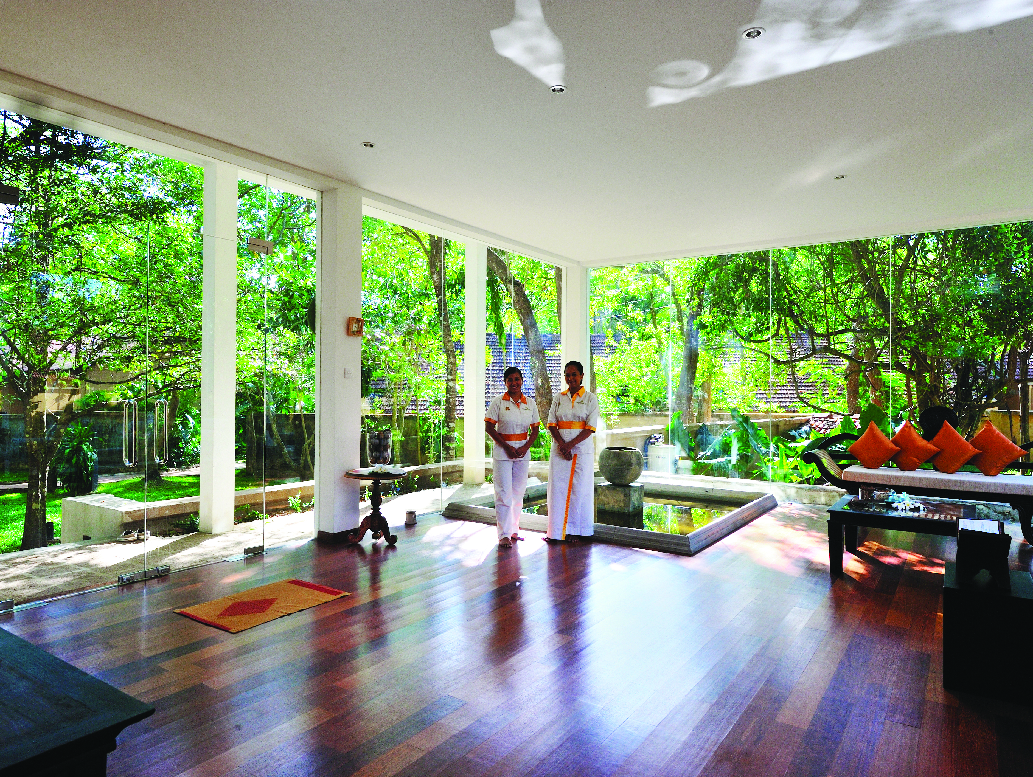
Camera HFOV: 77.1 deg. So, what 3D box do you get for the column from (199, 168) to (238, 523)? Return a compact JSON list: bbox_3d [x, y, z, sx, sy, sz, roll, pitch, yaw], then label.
[{"bbox_3d":[-2.882,-0.373,6.279,0.233,3.502,0.222,0,0,35],"label":"column"}]

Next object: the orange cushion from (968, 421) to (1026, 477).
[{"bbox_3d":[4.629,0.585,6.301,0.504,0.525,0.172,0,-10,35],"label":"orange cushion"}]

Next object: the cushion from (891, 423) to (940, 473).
[{"bbox_3d":[4.074,0.590,6.676,0.501,0.496,0.160,0,-12,42],"label":"cushion"}]

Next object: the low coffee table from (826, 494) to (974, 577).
[{"bbox_3d":[2.945,1.154,4.933,0.908,0.464,0.938,0,0,35],"label":"low coffee table"}]

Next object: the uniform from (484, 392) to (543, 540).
[{"bbox_3d":[-0.032,0.681,5.723,0.471,1.306,0.280,0,0,-11],"label":"uniform"}]

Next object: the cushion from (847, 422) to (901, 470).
[{"bbox_3d":[3.796,0.598,6.872,0.501,0.496,0.160,0,-12,42],"label":"cushion"}]

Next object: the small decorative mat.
[{"bbox_3d":[-1.580,1.345,4.082,0.615,0.012,0.832,0,0,35],"label":"small decorative mat"}]

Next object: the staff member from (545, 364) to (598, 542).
[{"bbox_3d":[0.511,0.558,5.942,0.479,1.619,0.353,0,0,7],"label":"staff member"}]

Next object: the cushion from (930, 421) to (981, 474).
[{"bbox_3d":[4.352,0.585,6.480,0.501,0.496,0.160,0,-12,42],"label":"cushion"}]

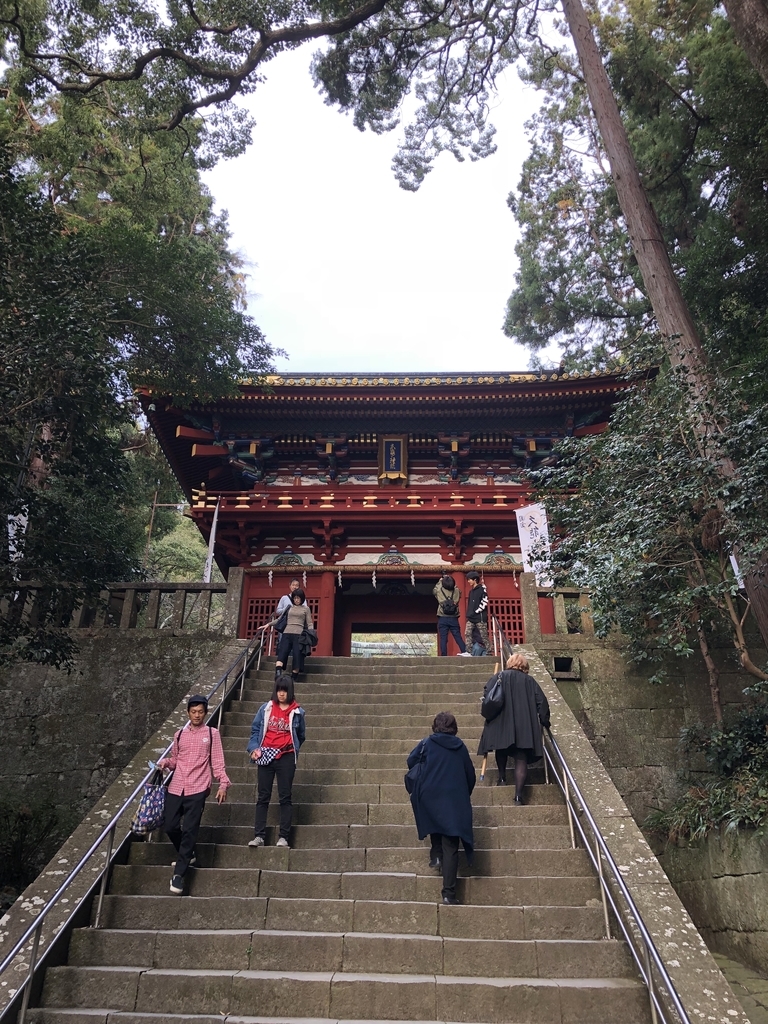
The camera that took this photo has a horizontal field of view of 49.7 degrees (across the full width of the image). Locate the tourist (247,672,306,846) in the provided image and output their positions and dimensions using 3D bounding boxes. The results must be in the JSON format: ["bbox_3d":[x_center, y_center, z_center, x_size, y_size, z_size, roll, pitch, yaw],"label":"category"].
[{"bbox_3d":[-1.036,2.369,7.982,0.510,1.613,0.340,-3,-25,6],"label":"tourist"}]

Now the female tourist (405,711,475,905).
[{"bbox_3d":[0.483,2.532,7.202,0.580,1.573,0.500,-1,-25,2],"label":"female tourist"}]

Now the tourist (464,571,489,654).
[{"bbox_3d":[1.634,1.834,14.630,0.310,1.669,0.430,13,-28,-25],"label":"tourist"}]

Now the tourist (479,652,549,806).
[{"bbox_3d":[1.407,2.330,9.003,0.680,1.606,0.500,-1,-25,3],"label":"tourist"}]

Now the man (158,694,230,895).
[{"bbox_3d":[-1.647,2.415,7.201,0.550,1.638,0.480,2,-25,-5],"label":"man"}]

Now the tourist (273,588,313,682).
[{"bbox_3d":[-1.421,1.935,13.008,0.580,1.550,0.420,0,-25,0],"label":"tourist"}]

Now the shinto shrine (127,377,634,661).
[{"bbox_3d":[0.281,0.447,22.156,11.700,10.500,8.800,0,-25,0],"label":"shinto shrine"}]

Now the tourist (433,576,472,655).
[{"bbox_3d":[1.195,1.872,14.667,0.600,1.630,0.450,2,-25,-4],"label":"tourist"}]

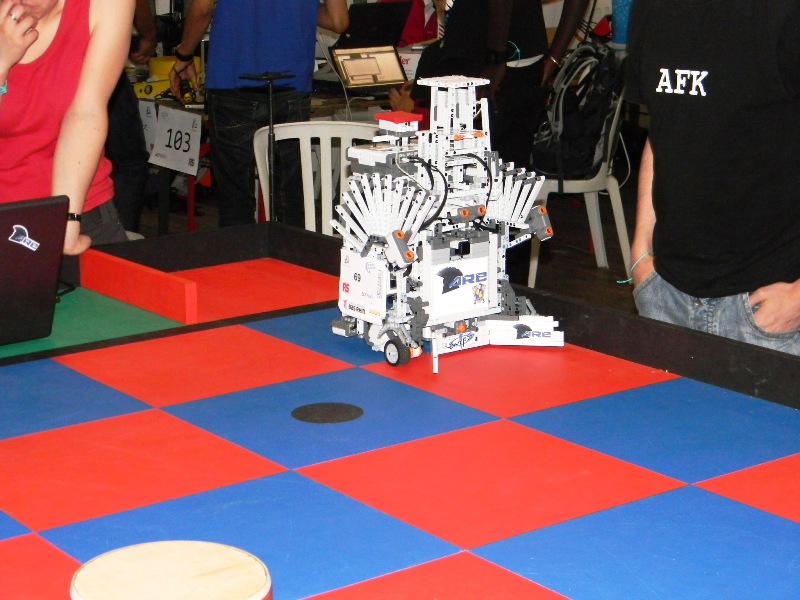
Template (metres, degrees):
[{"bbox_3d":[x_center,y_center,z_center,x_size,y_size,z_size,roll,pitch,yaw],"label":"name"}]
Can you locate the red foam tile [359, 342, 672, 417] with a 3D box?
[{"bbox_3d":[0.178,0.117,2.392,0.350,0.012,0.350,-10,16,-36],"label":"red foam tile"}]

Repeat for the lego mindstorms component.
[{"bbox_3d":[0.073,-0.133,2.488,0.315,0.435,0.280,-10,16,-36],"label":"lego mindstorms component"}]

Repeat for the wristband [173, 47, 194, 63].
[{"bbox_3d":[-0.752,-0.853,5.400,0.067,0.025,0.058,14,19,-3],"label":"wristband"}]

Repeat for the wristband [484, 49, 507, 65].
[{"bbox_3d":[0.329,-0.833,5.300,0.075,0.040,0.065,4,13,-1],"label":"wristband"}]

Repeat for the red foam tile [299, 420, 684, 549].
[{"bbox_3d":[0.109,0.225,1.914,0.350,0.012,0.350,-10,16,-36],"label":"red foam tile"}]

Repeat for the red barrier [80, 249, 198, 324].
[{"bbox_3d":[-0.489,-0.029,2.866,0.022,0.075,0.412,-10,16,-36],"label":"red barrier"}]

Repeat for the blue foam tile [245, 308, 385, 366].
[{"bbox_3d":[-0.032,0.057,2.665,0.350,0.012,0.350,-10,16,-36],"label":"blue foam tile"}]

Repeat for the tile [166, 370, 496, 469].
[{"bbox_3d":[-0.102,0.165,2.187,0.350,0.012,0.350,-10,16,-36],"label":"tile"}]

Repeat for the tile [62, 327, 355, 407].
[{"bbox_3d":[-0.312,0.106,2.460,0.350,0.012,0.350,-10,16,-36],"label":"tile"}]

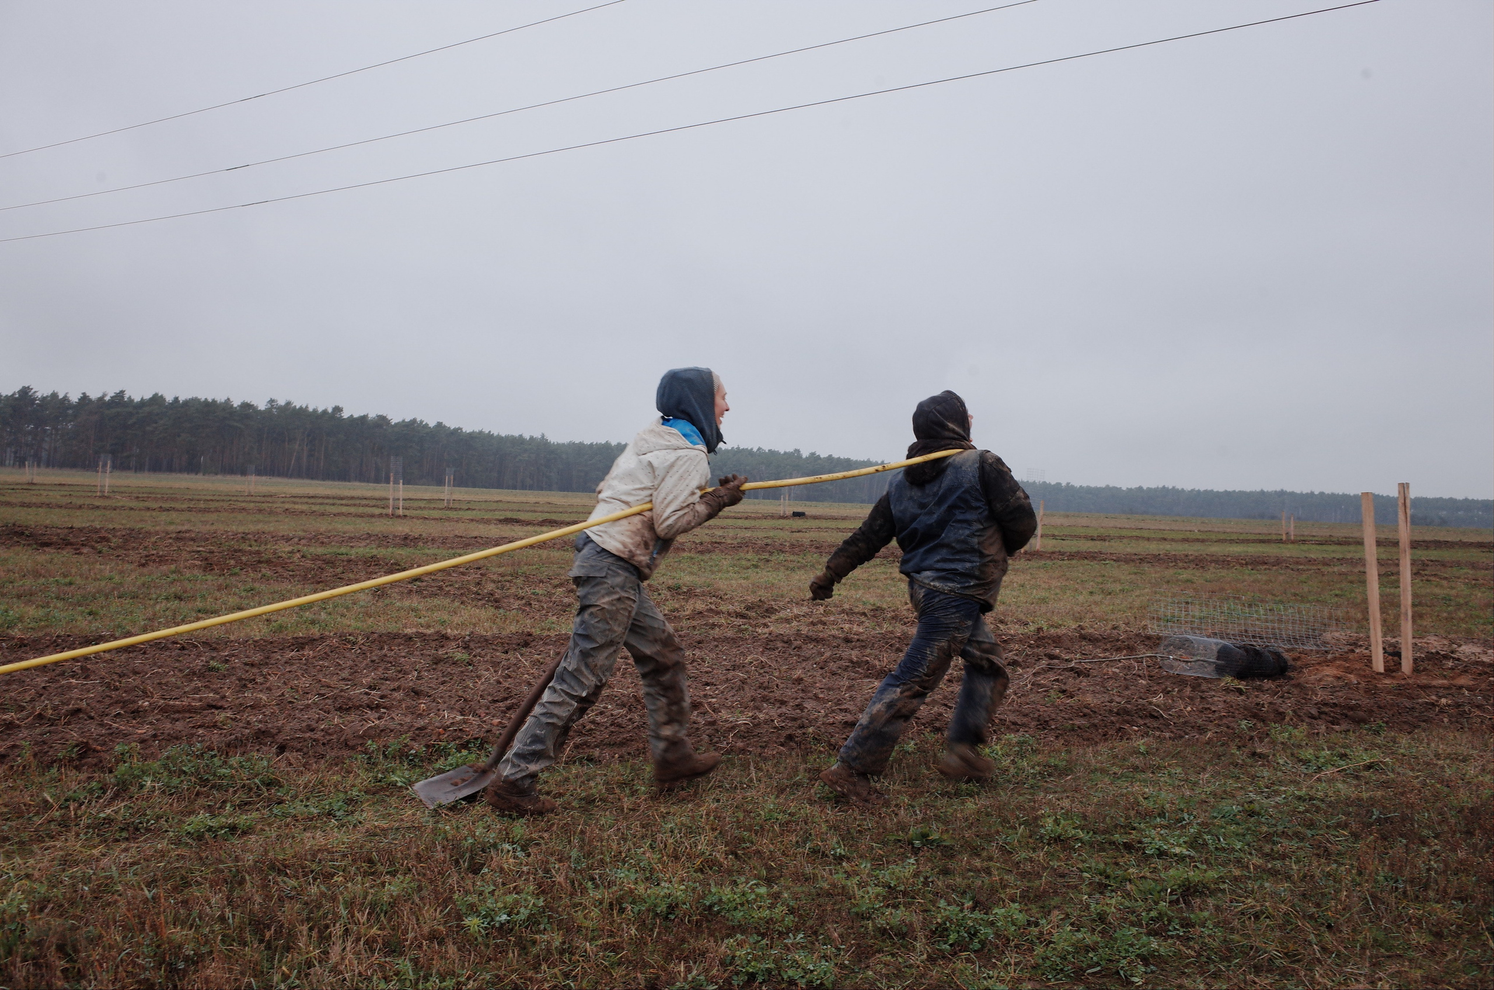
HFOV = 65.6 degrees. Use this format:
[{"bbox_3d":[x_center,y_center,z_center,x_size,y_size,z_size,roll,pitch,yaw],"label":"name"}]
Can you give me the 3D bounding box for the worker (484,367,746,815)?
[{"bbox_3d":[-0.481,0.349,4.250,0.930,1.590,0.550,2,0,-10],"label":"worker"}]

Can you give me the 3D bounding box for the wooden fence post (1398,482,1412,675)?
[{"bbox_3d":[5.140,0.656,9.050,0.085,1.500,0.075,-1,0,27],"label":"wooden fence post"}]

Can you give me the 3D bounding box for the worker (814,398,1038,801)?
[{"bbox_3d":[0.689,0.403,4.580,0.800,1.570,0.650,2,0,-36],"label":"worker"}]

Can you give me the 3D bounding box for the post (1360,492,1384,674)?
[{"bbox_3d":[4.882,0.683,9.050,0.085,1.420,0.075,-3,0,27],"label":"post"}]

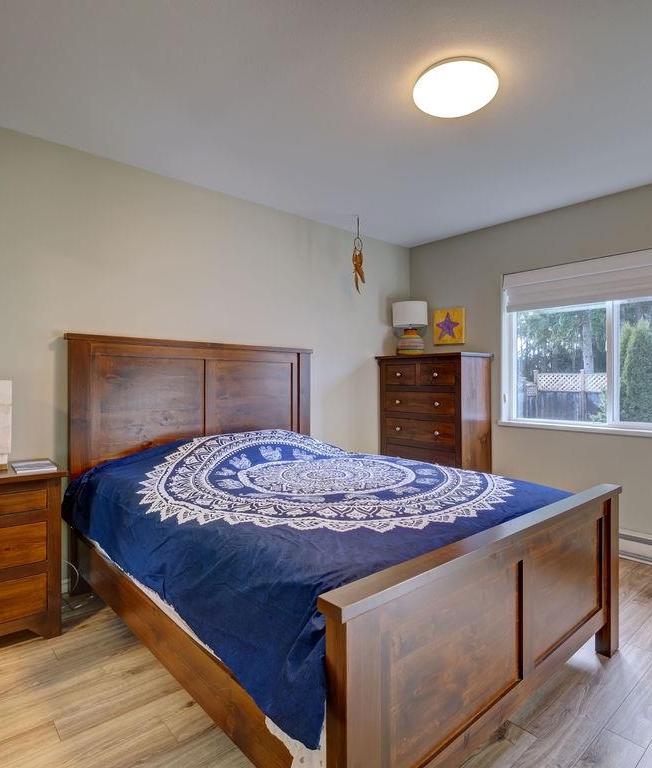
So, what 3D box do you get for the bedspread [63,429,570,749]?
[{"bbox_3d":[-0.086,0.562,2.315,1.710,0.510,2.050,0,1,-41],"label":"bedspread"}]

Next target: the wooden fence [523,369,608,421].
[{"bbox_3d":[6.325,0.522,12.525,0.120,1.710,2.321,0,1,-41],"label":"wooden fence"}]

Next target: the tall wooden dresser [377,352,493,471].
[{"bbox_3d":[0.902,0.452,4.025,0.470,1.383,0.868,0,1,-41],"label":"tall wooden dresser"}]

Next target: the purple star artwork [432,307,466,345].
[{"bbox_3d":[1.087,-0.504,4.171,0.030,0.310,0.308,0,1,-41],"label":"purple star artwork"}]

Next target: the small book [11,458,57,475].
[{"bbox_3d":[-1.393,0.397,2.260,0.160,0.015,0.250,0,1,-41],"label":"small book"}]

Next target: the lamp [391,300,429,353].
[{"bbox_3d":[0.735,-0.470,4.188,0.310,0.457,0.310,0,1,0],"label":"lamp"}]

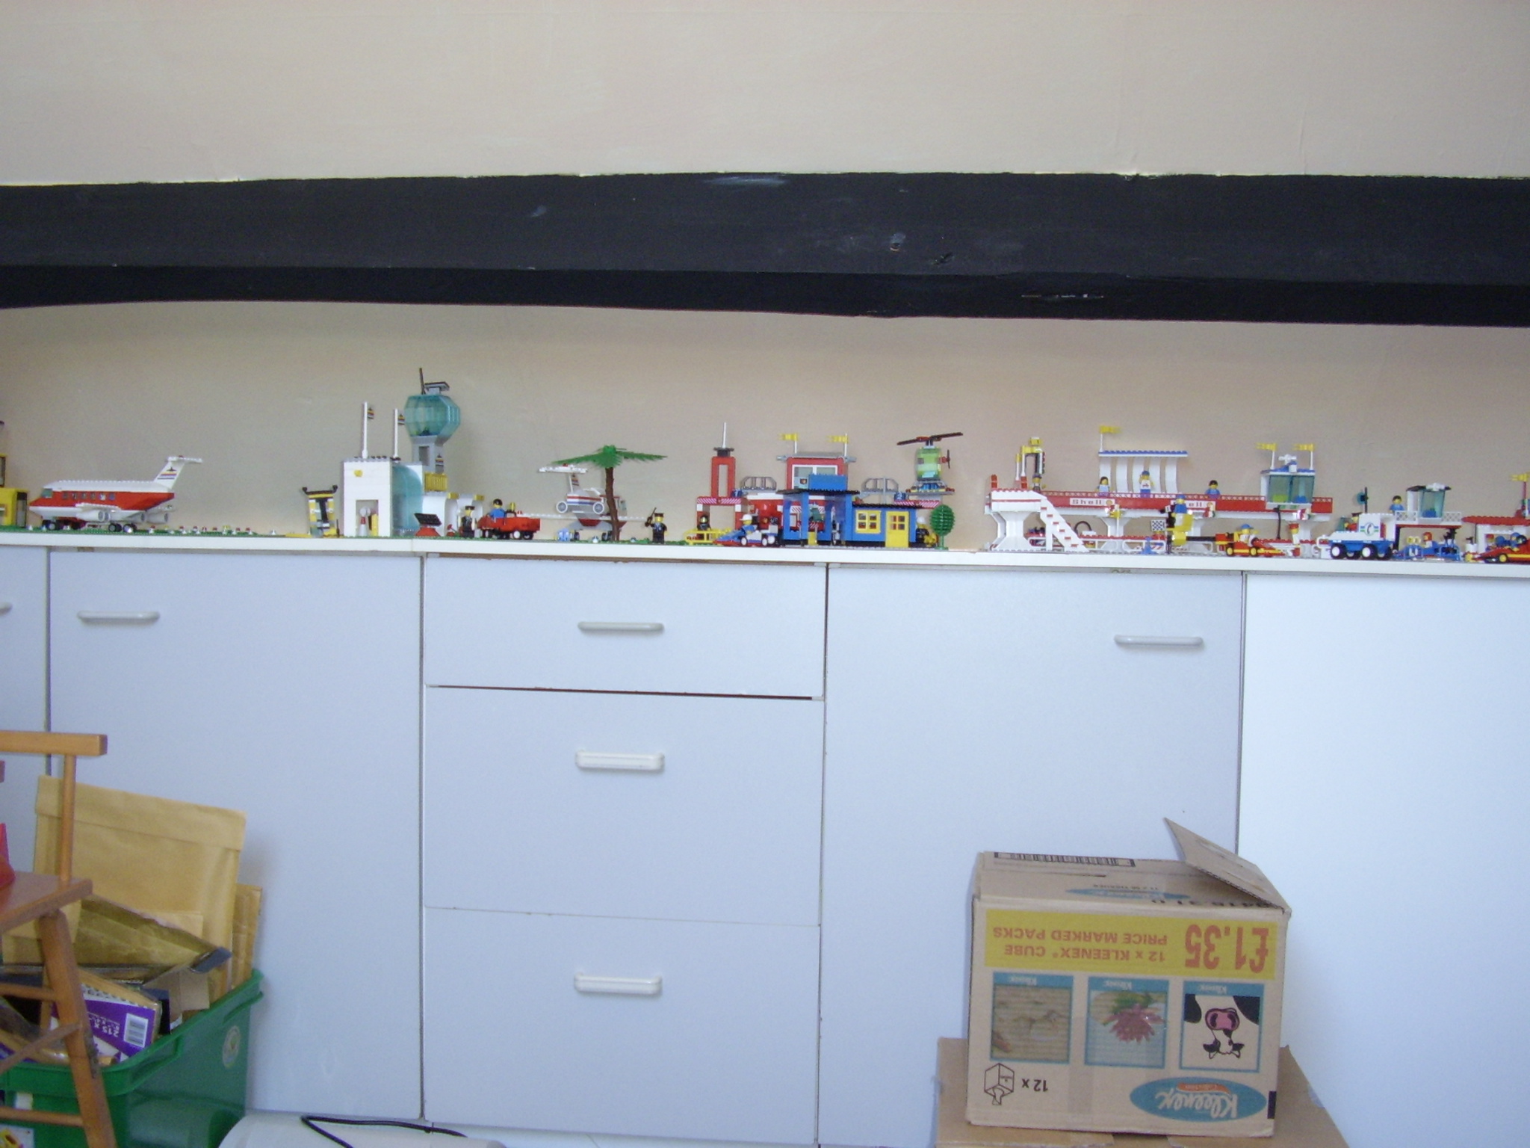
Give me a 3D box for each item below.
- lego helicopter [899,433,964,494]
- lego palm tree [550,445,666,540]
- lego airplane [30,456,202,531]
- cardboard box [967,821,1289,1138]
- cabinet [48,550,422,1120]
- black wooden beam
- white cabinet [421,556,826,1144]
[{"bbox_3d":[0.237,-0.158,1.900,0.093,0.088,0.115,1,2,7],"label":"lego helicopter"},{"bbox_3d":[-0.218,-0.113,1.850,0.160,0.133,0.150,1,2,5],"label":"lego palm tree"},{"bbox_3d":[-1.027,-0.125,2.080,0.275,0.122,0.185,1,2,5],"label":"lego airplane"},{"bbox_3d":[0.407,0.466,1.541,0.335,0.280,0.221,1,2,7],"label":"cardboard box"},{"bbox_3d":[-0.695,0.339,2.042,0.527,0.756,0.530,1,2,5],"label":"cabinet"},{"bbox_3d":[0.001,-0.510,2.060,2.550,0.160,0.240,1,2,5],"label":"black wooden beam"},{"bbox_3d":[-0.167,0.351,1.996,0.532,0.759,0.530,1,2,5],"label":"white cabinet"}]

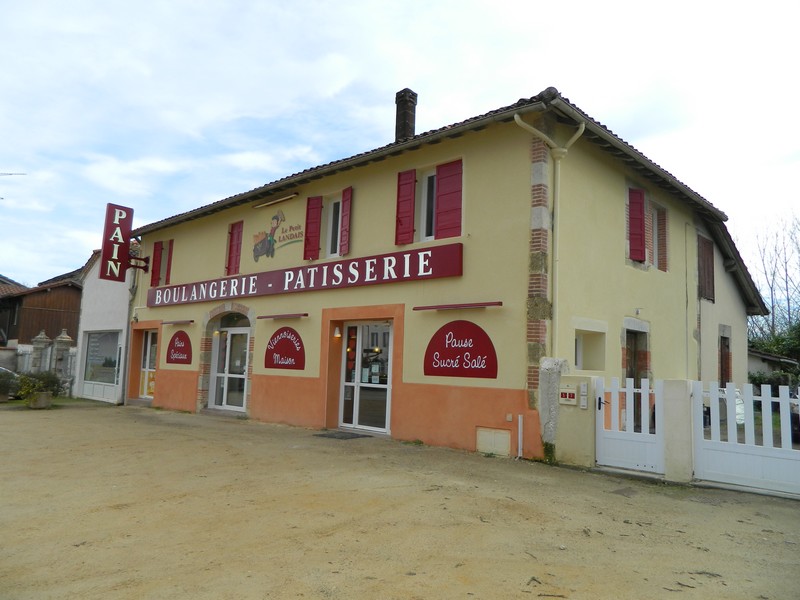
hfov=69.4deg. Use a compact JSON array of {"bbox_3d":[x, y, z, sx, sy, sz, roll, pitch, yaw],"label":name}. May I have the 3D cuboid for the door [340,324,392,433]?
[{"bbox_3d":[-0.675,1.662,12.583,1.660,2.380,0.090,-4,-9,43],"label":"door"}]

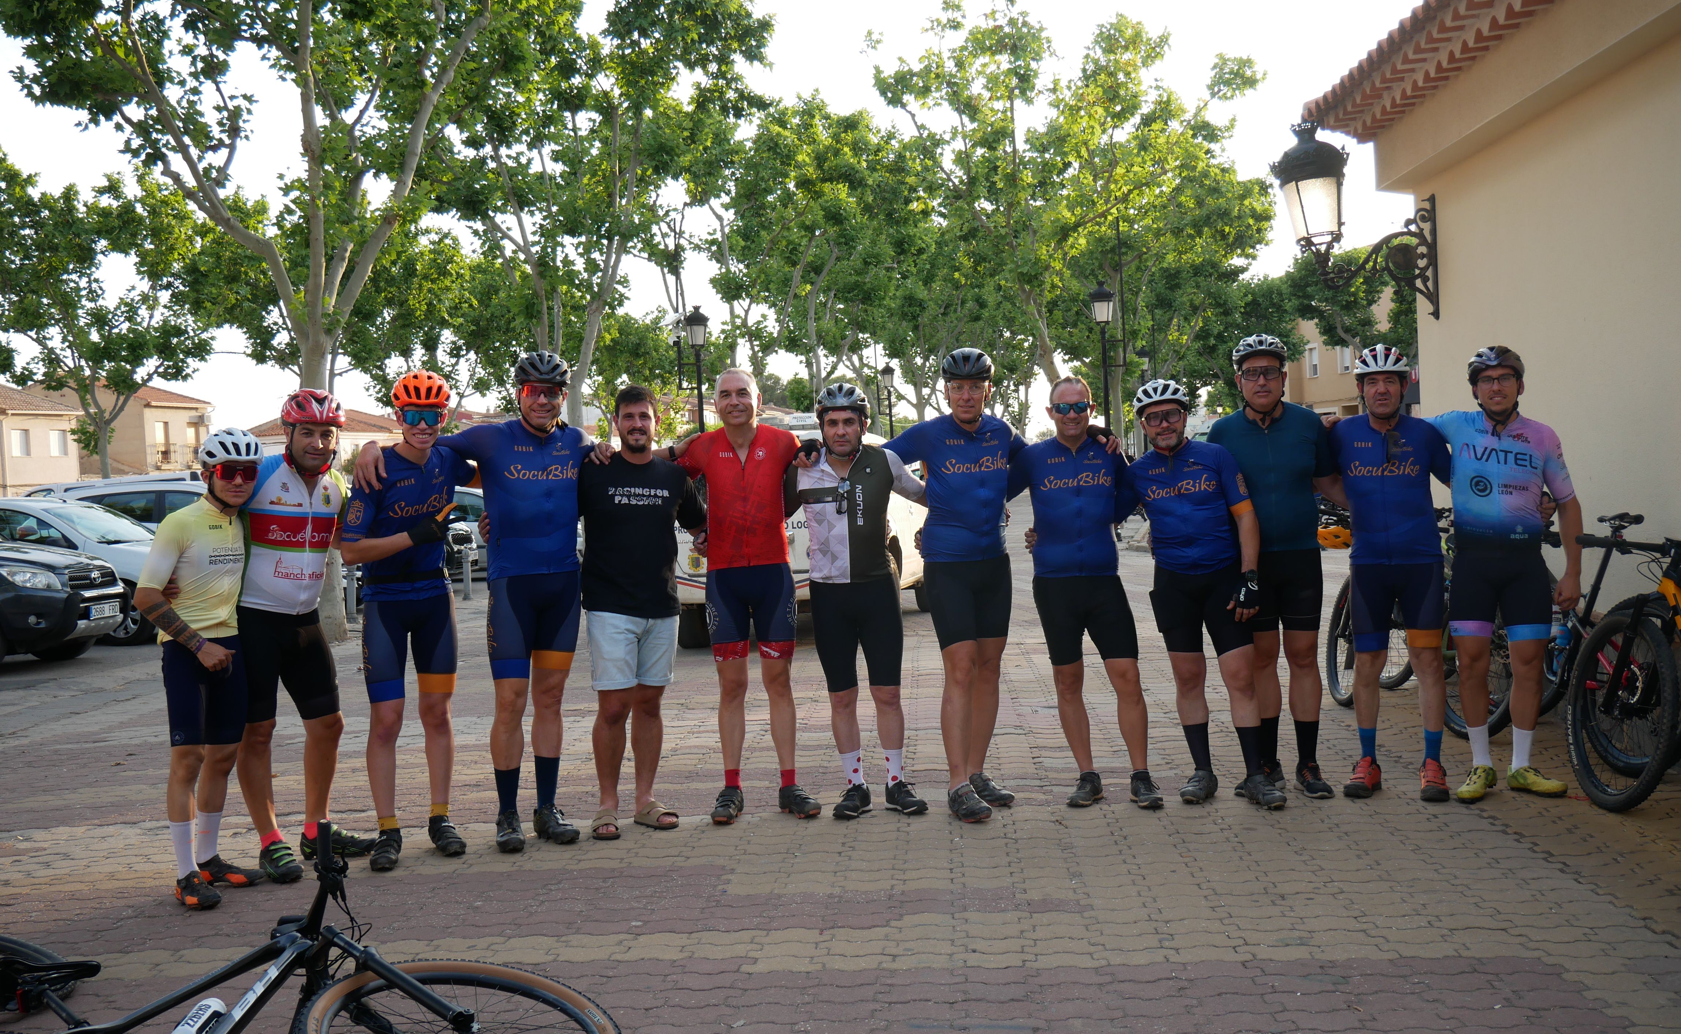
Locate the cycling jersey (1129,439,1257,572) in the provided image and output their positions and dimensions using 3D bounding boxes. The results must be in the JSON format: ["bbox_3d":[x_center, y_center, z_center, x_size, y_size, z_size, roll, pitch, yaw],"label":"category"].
[{"bbox_3d":[1.440,-0.043,7.220,0.530,0.560,0.310,-2,1,17],"label":"cycling jersey"}]

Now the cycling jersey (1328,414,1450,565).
[{"bbox_3d":[2.261,-0.114,7.210,0.510,0.615,0.300,-2,1,14],"label":"cycling jersey"}]

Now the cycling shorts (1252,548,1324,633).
[{"bbox_3d":[1.826,0.293,7.226,0.355,0.385,0.260,-2,0,12],"label":"cycling shorts"}]

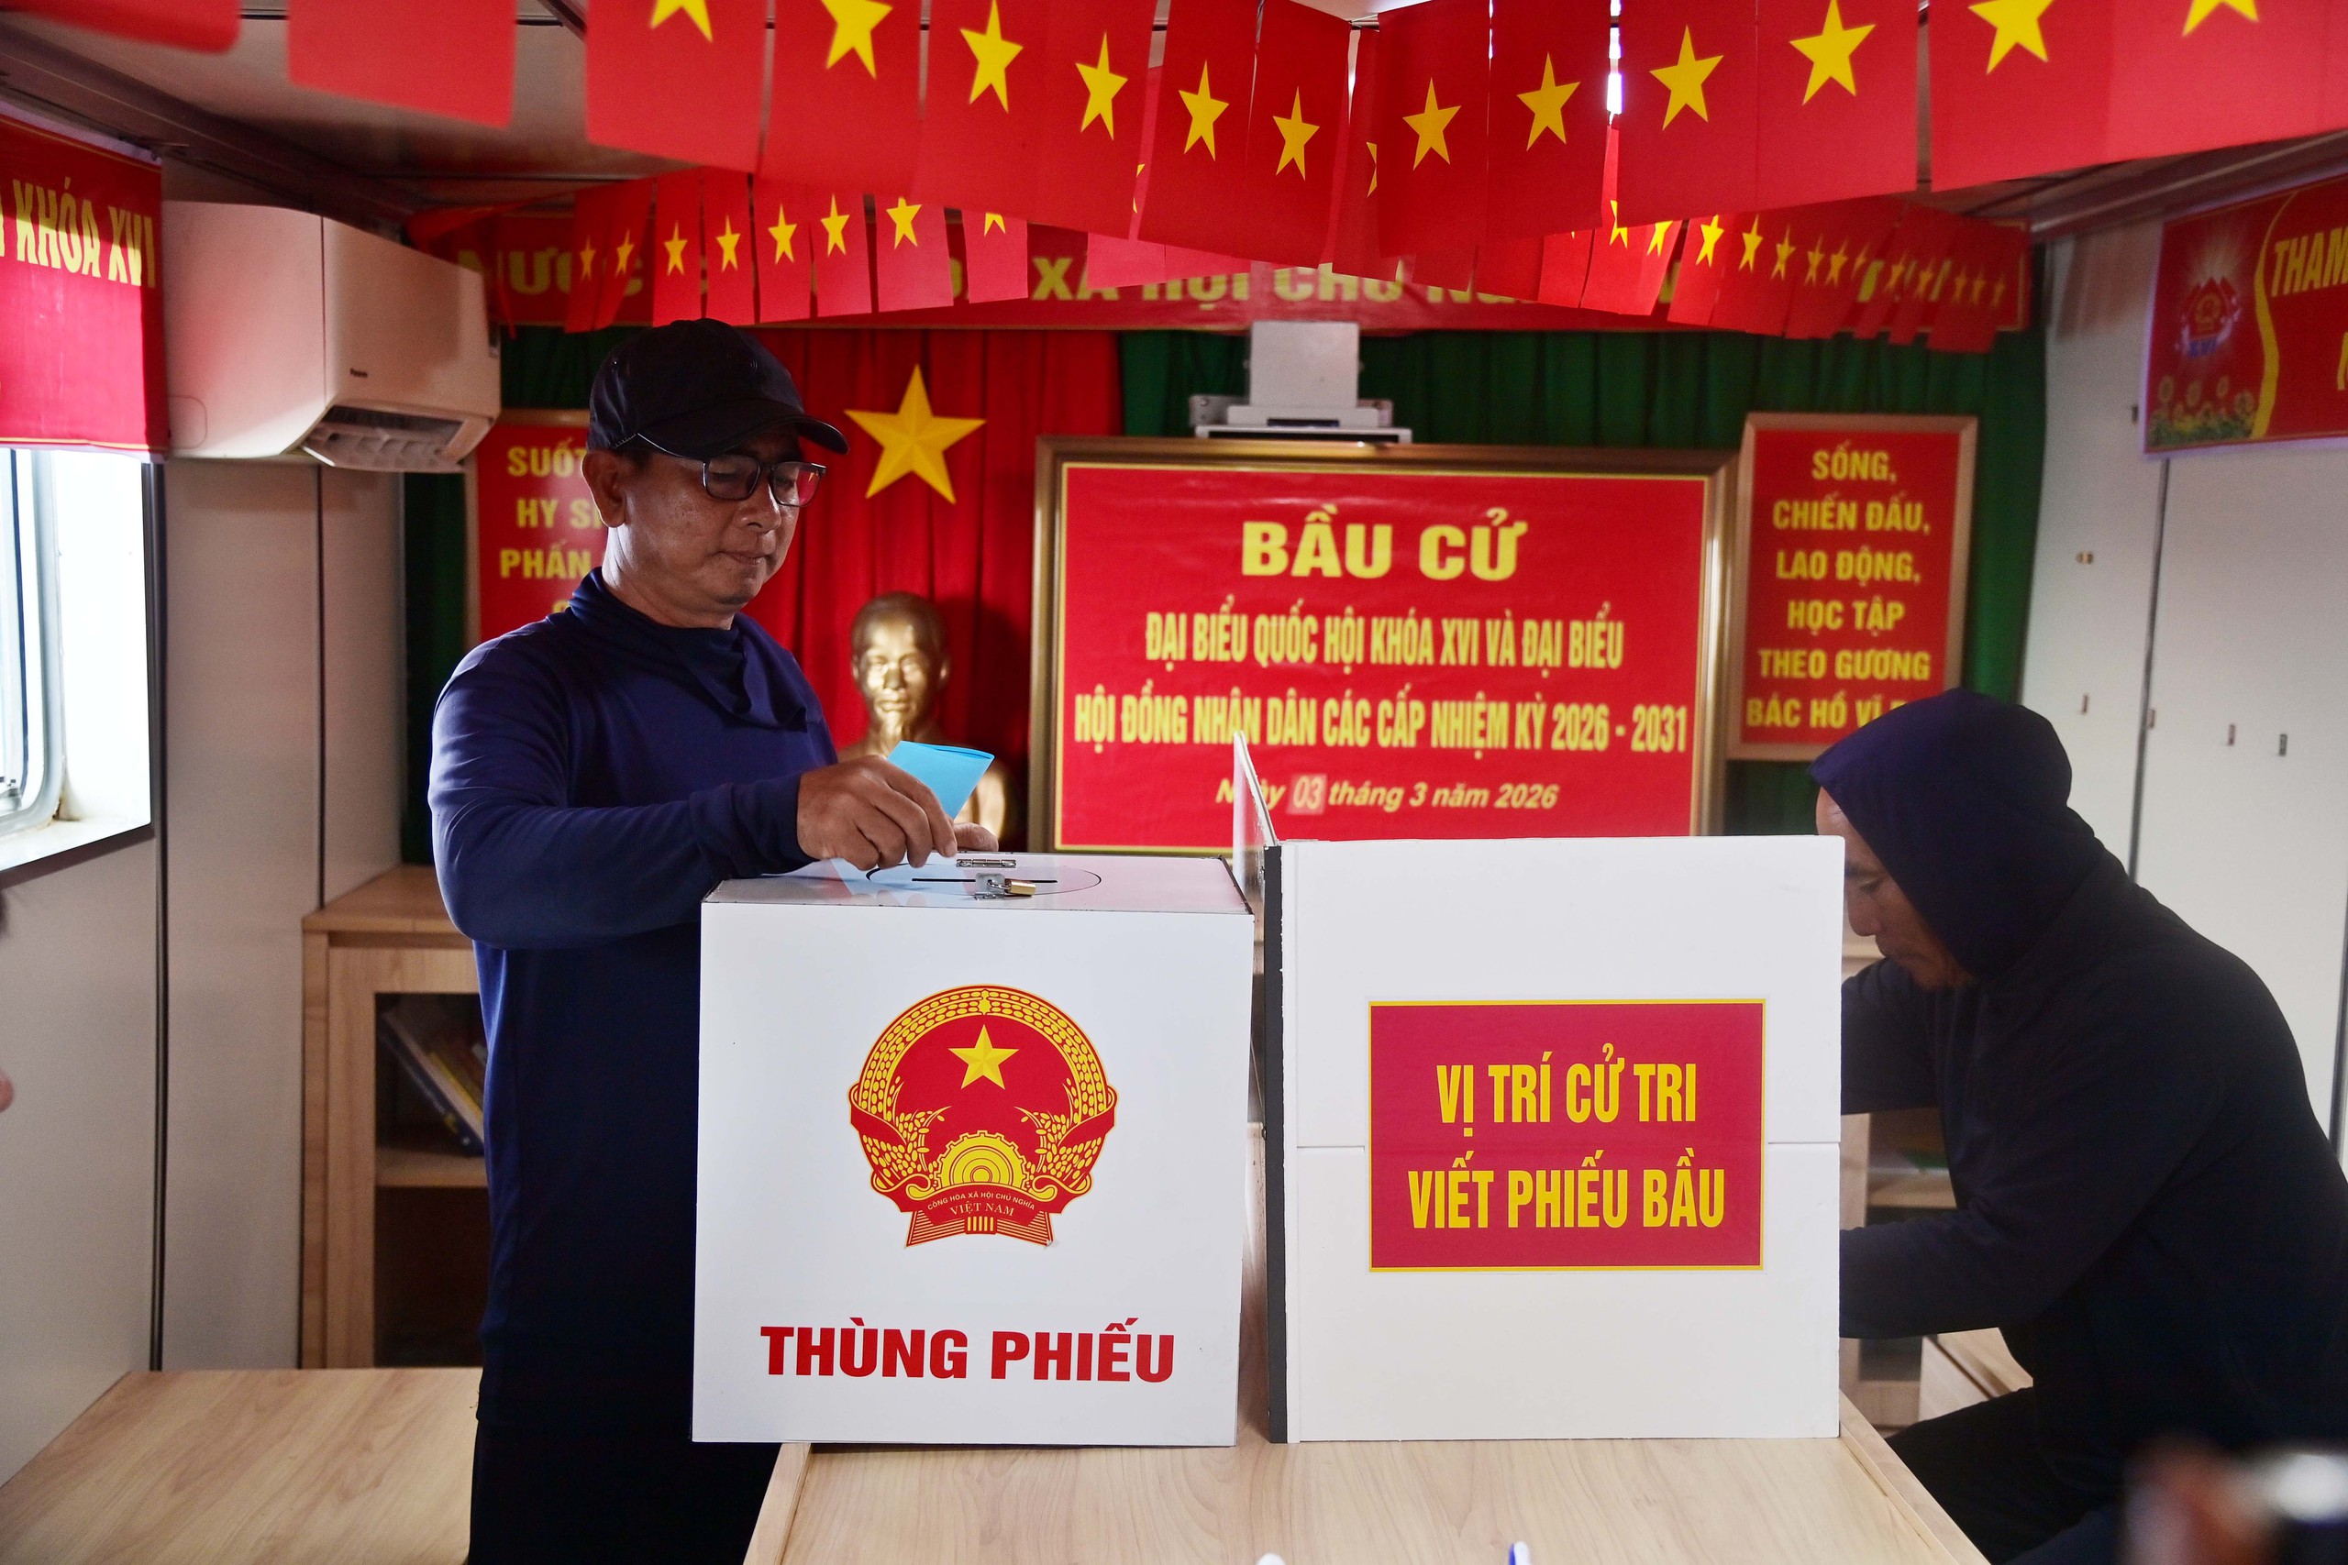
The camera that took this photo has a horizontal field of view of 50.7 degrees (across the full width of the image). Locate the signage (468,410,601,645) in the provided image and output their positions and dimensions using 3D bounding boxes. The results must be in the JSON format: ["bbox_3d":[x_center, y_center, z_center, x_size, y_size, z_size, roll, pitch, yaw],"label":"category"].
[{"bbox_3d":[-0.890,-0.289,3.773,0.362,0.540,0.030,1,6,-3],"label":"signage"}]

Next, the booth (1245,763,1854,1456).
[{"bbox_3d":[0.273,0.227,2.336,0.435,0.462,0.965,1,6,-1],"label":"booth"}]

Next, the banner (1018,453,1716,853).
[{"bbox_3d":[0.321,-0.170,3.770,1.059,0.674,0.045,1,3,-3],"label":"banner"}]

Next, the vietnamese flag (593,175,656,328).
[{"bbox_3d":[-0.736,-0.708,3.329,0.020,0.197,0.133,14,-2,-32],"label":"vietnamese flag"}]

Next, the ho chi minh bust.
[{"bbox_3d":[-0.369,-0.047,3.599,0.250,0.461,0.190,2,6,9],"label":"ho chi minh bust"}]

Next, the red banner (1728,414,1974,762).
[{"bbox_3d":[1.063,-0.297,3.862,0.362,0.540,0.030,1,6,-3],"label":"red banner"}]

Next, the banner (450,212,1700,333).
[{"bbox_3d":[0.104,-0.764,3.732,2.396,0.170,0.020,0,6,-3],"label":"banner"}]

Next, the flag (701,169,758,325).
[{"bbox_3d":[-0.562,-0.677,3.134,0.020,0.197,0.133,-3,7,-38],"label":"flag"}]

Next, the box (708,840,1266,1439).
[{"bbox_3d":[-0.156,0.278,1.990,0.404,0.405,0.318,1,6,-3],"label":"box"}]

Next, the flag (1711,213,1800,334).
[{"bbox_3d":[0.709,-0.652,3.027,0.020,0.197,0.133,24,17,32],"label":"flag"}]

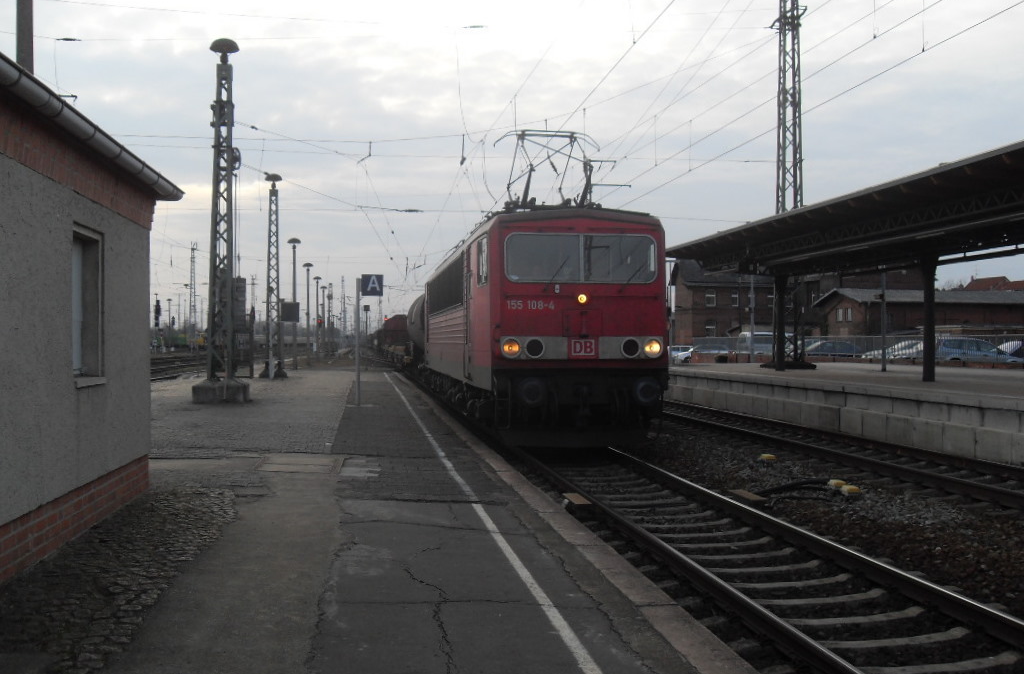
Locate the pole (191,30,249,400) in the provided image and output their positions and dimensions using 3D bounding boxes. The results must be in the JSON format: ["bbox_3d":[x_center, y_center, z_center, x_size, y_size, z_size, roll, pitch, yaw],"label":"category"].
[{"bbox_3d":[-7.241,-2.926,25.200,1.270,9.107,1.250,0,0,-9],"label":"pole"}]

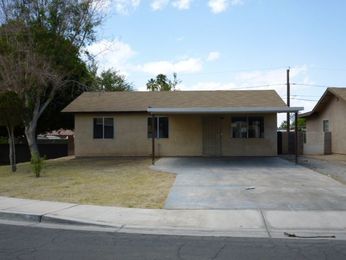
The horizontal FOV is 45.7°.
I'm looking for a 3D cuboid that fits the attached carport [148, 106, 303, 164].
[{"bbox_3d":[2.370,0.250,20.000,6.700,2.520,4.300,0,0,2],"label":"attached carport"}]

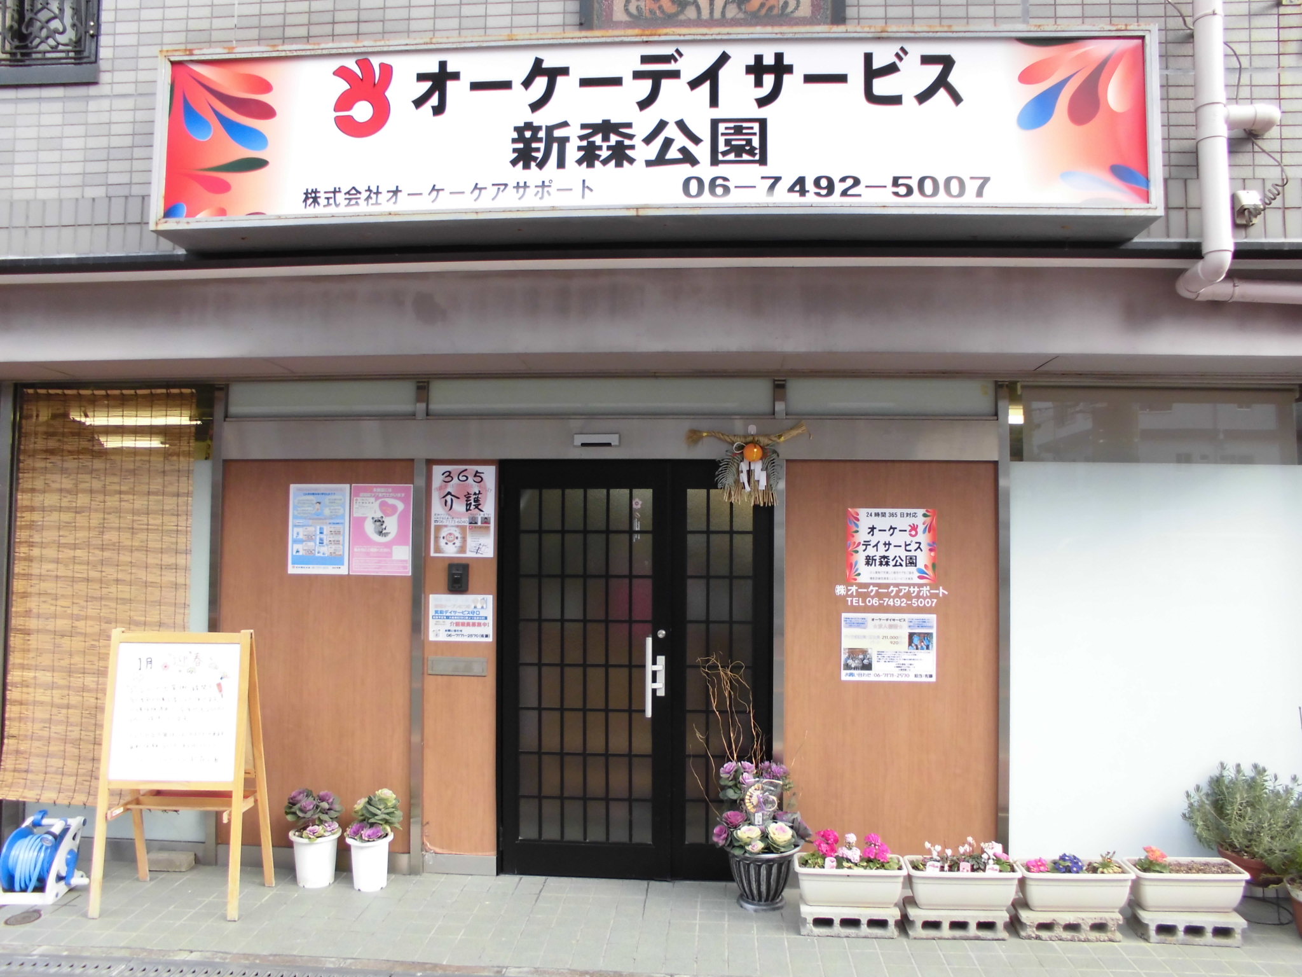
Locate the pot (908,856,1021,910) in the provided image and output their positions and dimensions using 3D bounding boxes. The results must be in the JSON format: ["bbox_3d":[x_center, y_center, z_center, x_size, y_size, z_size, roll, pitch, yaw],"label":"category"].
[{"bbox_3d":[1.275,1.625,4.031,0.447,0.157,0.210,0,-1,4],"label":"pot"}]

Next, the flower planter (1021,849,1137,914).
[{"bbox_3d":[1.645,1.533,3.861,0.430,0.209,0.228,0,-2,4],"label":"flower planter"}]

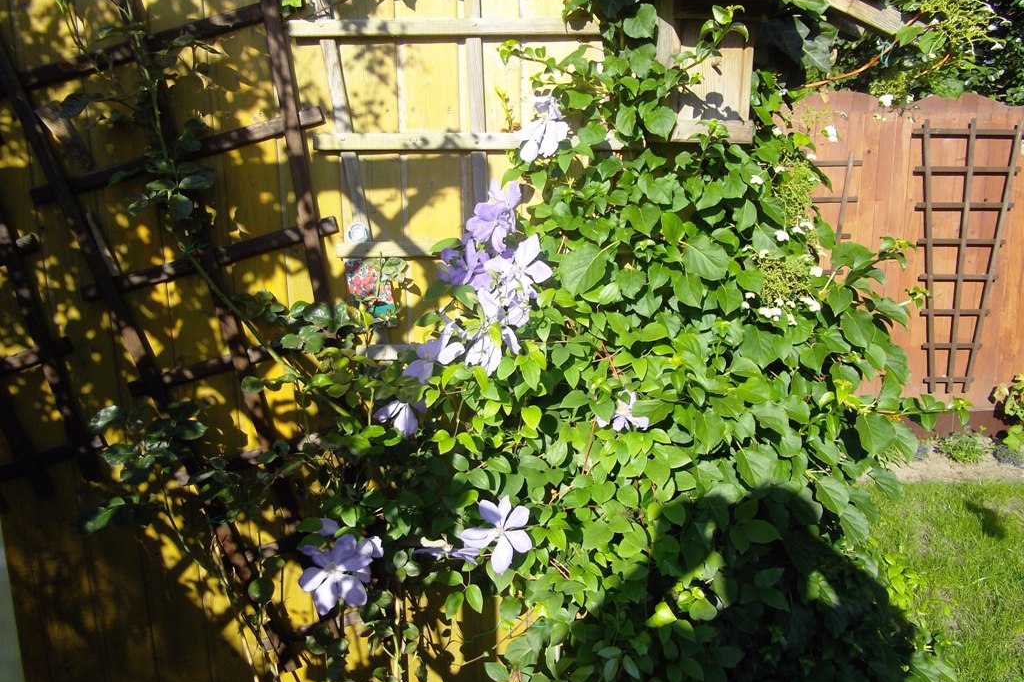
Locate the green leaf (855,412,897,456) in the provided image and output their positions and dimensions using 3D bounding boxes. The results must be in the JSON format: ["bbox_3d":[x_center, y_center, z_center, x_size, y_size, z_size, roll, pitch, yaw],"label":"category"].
[{"bbox_3d":[0.637,0.162,1.400,0.076,0.077,0.022,11,2,39],"label":"green leaf"}]

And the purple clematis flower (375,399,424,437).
[{"bbox_3d":[-0.196,0.135,1.390,0.100,0.083,0.060,1,-22,6],"label":"purple clematis flower"}]

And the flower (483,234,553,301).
[{"bbox_3d":[0.011,-0.124,1.330,0.113,0.110,0.045,1,-8,6],"label":"flower"}]

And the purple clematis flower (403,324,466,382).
[{"bbox_3d":[-0.132,0.020,1.360,0.114,0.104,0.055,5,-12,20],"label":"purple clematis flower"}]

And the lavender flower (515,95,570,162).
[{"bbox_3d":[0.052,-0.354,1.330,0.094,0.112,0.055,2,-19,9],"label":"lavender flower"}]

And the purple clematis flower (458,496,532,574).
[{"bbox_3d":[-0.030,0.351,1.450,0.134,0.145,0.045,-1,-2,-6],"label":"purple clematis flower"}]

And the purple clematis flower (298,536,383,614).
[{"bbox_3d":[-0.305,0.405,1.390,0.136,0.139,0.050,-1,-19,-3],"label":"purple clematis flower"}]

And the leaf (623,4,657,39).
[{"bbox_3d":[0.220,-0.552,1.380,0.059,0.068,0.020,3,-2,13],"label":"leaf"}]

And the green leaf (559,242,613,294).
[{"bbox_3d":[0.129,-0.123,1.380,0.097,0.092,0.022,2,-7,10],"label":"green leaf"}]

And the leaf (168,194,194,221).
[{"bbox_3d":[-0.534,-0.216,1.290,0.042,0.045,0.015,-2,-5,-6],"label":"leaf"}]

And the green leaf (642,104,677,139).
[{"bbox_3d":[0.242,-0.358,1.310,0.056,0.057,0.015,-1,-11,-3],"label":"green leaf"}]

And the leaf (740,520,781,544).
[{"bbox_3d":[0.442,0.339,1.420,0.071,0.020,0.054,4,59,18],"label":"leaf"}]

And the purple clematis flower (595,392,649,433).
[{"bbox_3d":[0.198,0.125,1.420,0.096,0.082,0.045,2,-12,8],"label":"purple clematis flower"}]

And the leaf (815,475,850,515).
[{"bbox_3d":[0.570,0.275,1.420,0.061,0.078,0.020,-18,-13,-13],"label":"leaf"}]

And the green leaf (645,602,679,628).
[{"bbox_3d":[0.266,0.486,1.420,0.060,0.051,0.022,3,-27,11],"label":"green leaf"}]

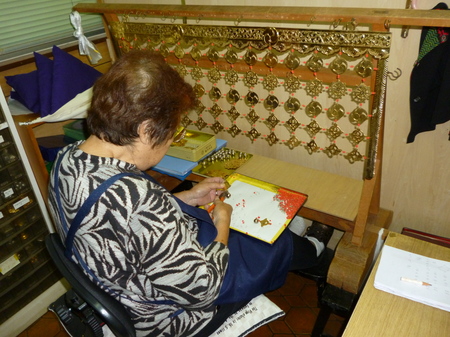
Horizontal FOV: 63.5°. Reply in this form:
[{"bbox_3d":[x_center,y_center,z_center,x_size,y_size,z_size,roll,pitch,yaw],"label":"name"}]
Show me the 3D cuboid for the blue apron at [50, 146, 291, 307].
[{"bbox_3d":[-0.109,0.148,1.091,0.460,0.550,0.620,23,40,39],"label":"blue apron"}]

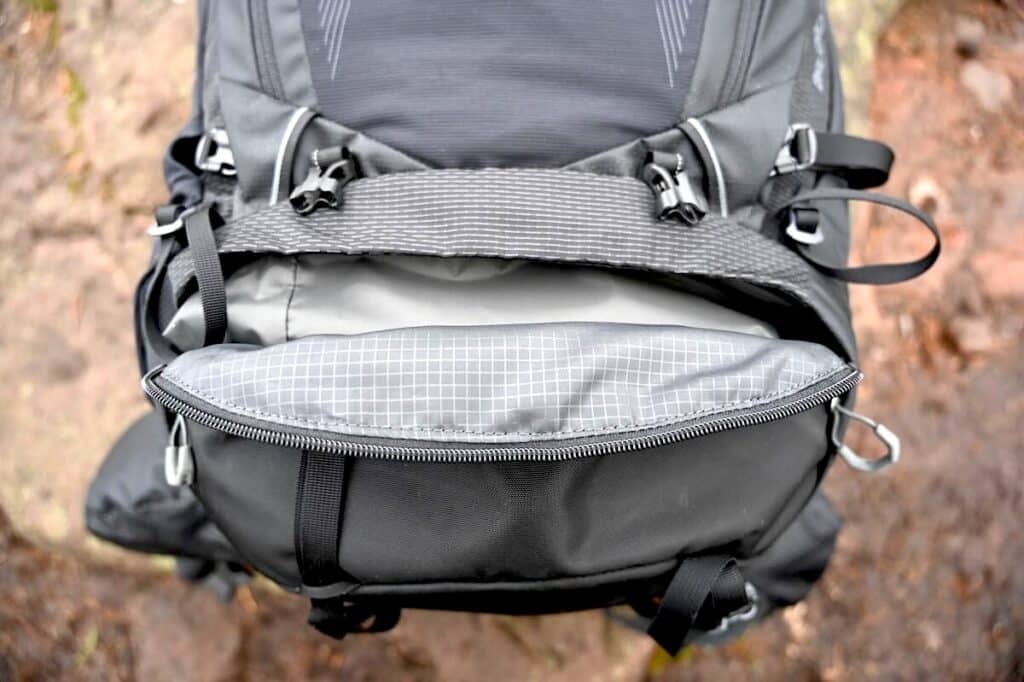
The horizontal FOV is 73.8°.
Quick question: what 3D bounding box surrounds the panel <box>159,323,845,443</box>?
[{"bbox_3d":[-0.005,0.019,0.318,0.332,0.040,0.055,0,74,0],"label":"panel"}]

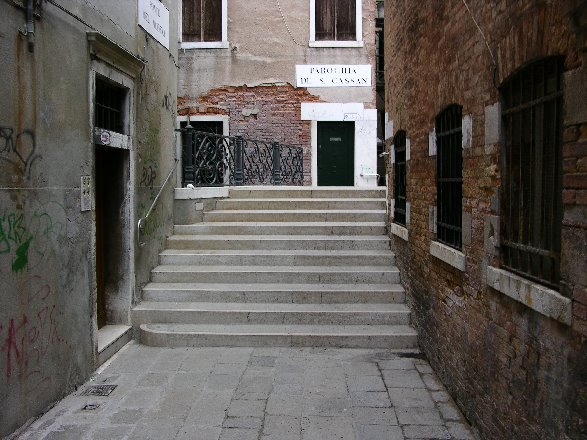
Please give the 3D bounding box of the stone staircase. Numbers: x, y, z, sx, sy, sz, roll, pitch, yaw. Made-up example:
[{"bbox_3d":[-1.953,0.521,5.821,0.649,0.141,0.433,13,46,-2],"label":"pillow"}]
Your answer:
[{"bbox_3d":[-0.211,0.399,7.803,2.979,1.584,3.630,0,3,1],"label":"stone staircase"}]

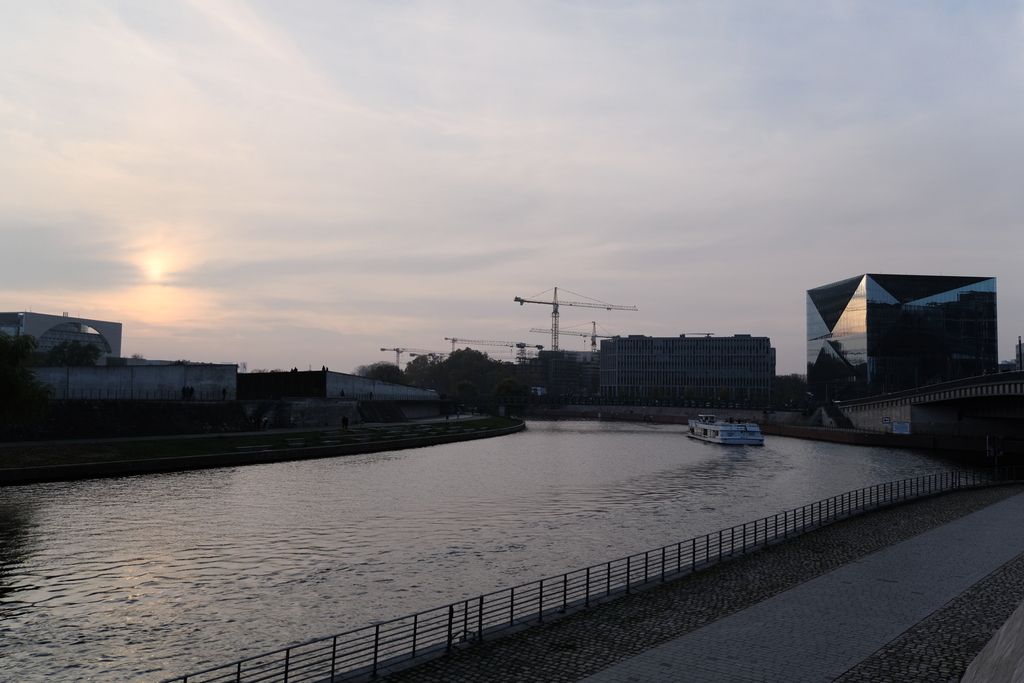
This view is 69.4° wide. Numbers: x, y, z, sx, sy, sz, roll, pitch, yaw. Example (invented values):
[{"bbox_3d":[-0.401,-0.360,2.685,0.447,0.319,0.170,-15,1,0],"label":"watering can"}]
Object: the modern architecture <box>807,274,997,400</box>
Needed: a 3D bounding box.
[{"bbox_3d":[132.520,1.510,255.800,42.500,42.500,42.500,1,-3,-3],"label":"modern architecture"}]

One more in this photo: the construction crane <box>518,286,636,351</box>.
[{"bbox_3d":[36.610,0.370,403.430,81.100,57.500,2.500,3,-4,-30],"label":"construction crane"}]

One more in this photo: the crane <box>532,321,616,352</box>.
[{"bbox_3d":[40.110,9.810,467.000,69.300,46.200,2.500,3,-4,-33],"label":"crane"}]

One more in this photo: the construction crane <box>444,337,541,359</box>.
[{"bbox_3d":[-7.090,15.520,445.750,65.400,30.700,2.500,3,-4,-35],"label":"construction crane"}]

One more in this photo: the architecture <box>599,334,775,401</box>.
[{"bbox_3d":[87.420,13.880,374.700,80.600,29.700,38.000,0,-3,16],"label":"architecture"}]

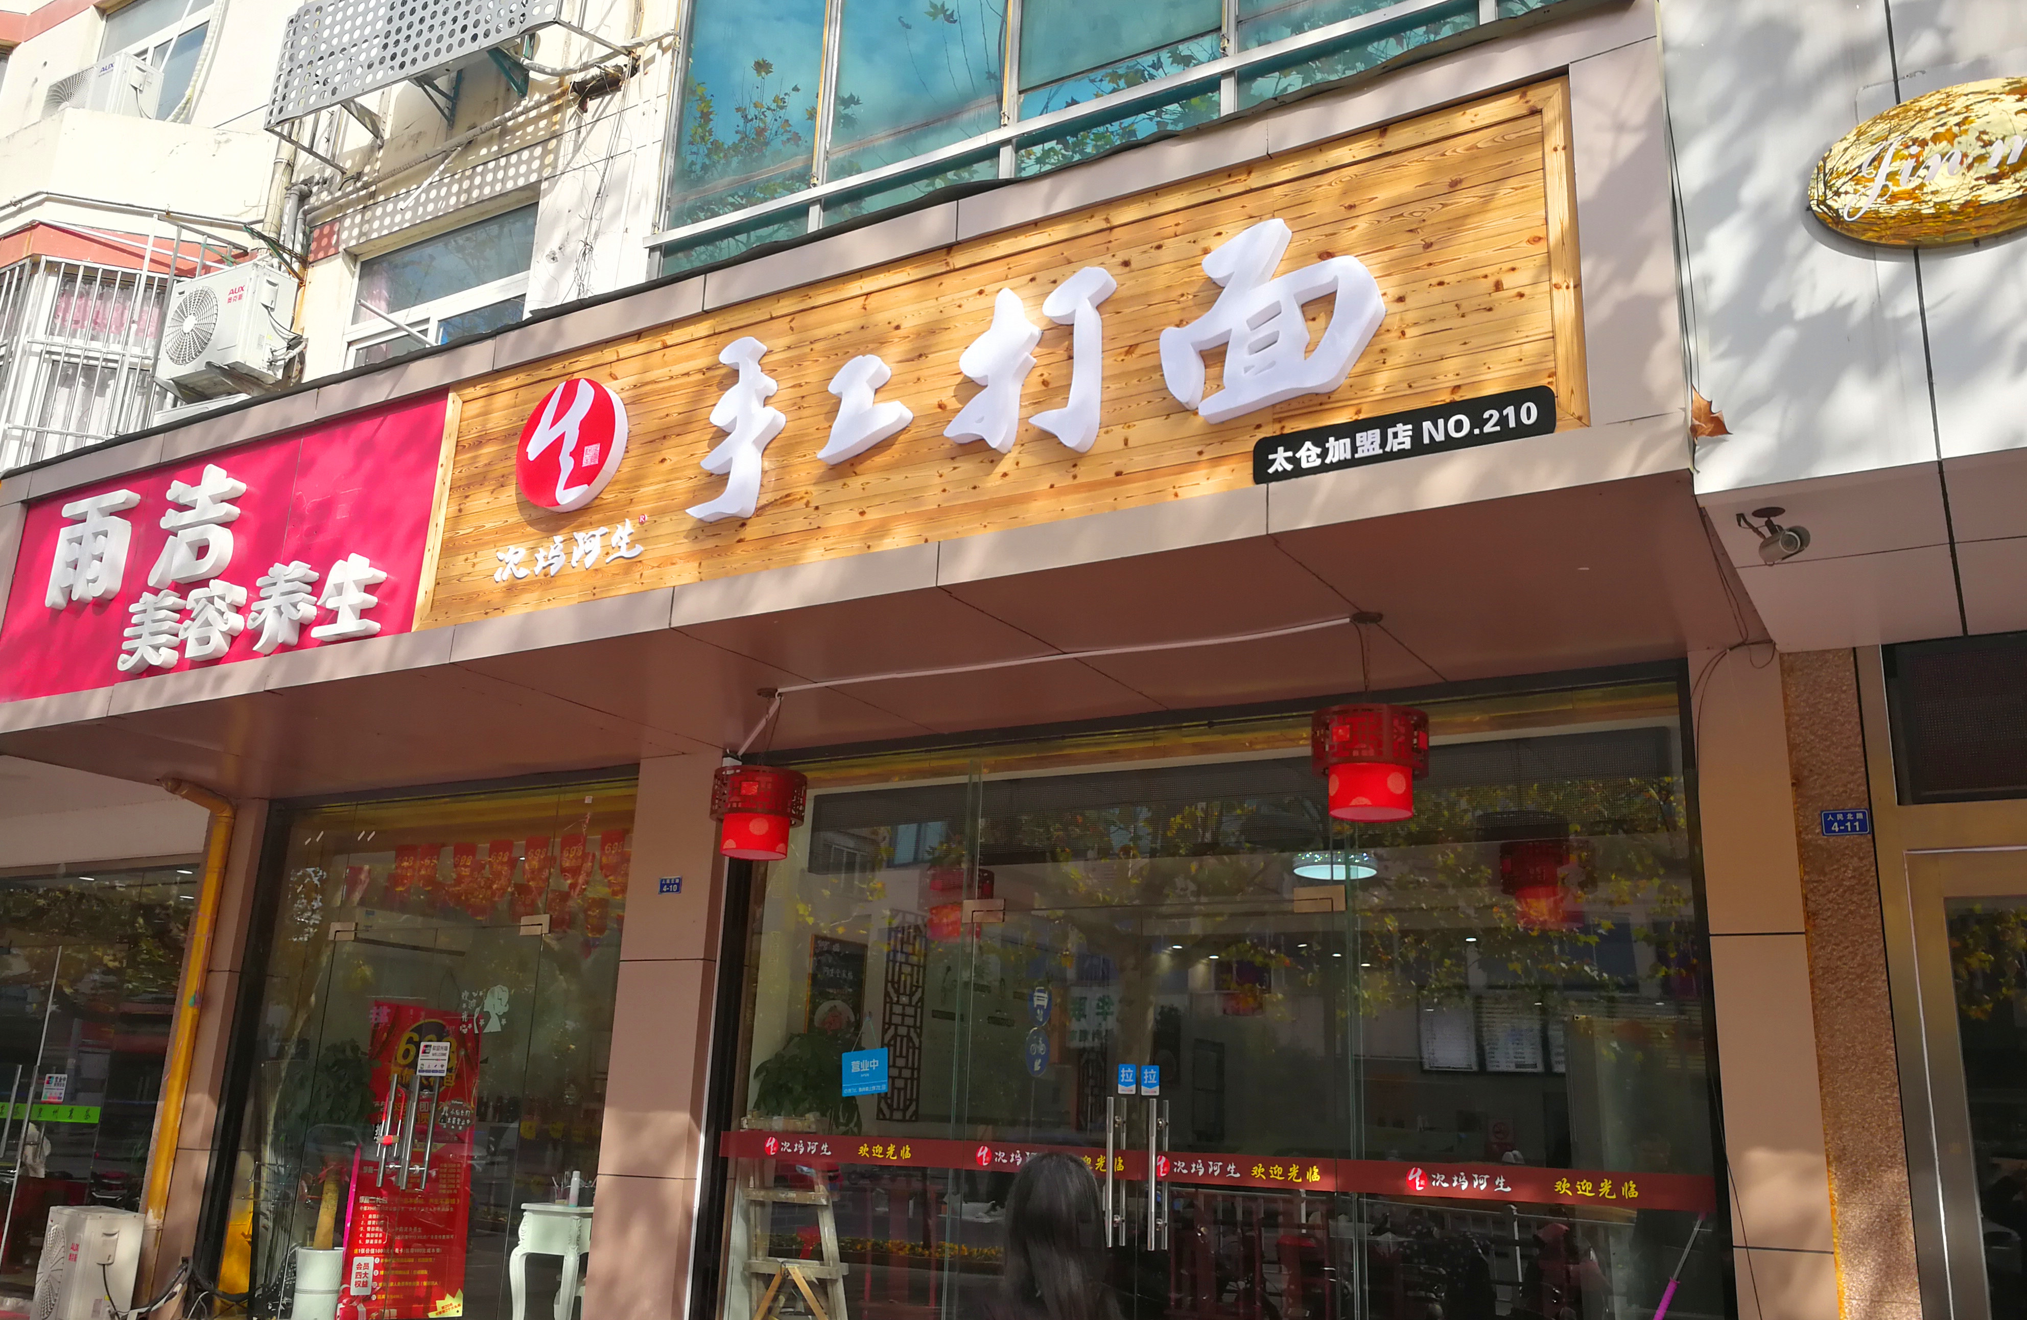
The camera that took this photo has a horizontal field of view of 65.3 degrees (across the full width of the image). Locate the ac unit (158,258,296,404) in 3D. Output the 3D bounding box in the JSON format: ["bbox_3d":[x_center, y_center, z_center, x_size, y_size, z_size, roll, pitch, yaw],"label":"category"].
[{"bbox_3d":[-4.318,-1.803,8.668,0.710,0.580,0.275,-6,-17,27],"label":"ac unit"}]

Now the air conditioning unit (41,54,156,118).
[{"bbox_3d":[-5.522,-3.266,9.544,0.750,0.560,0.270,-6,-18,28],"label":"air conditioning unit"}]

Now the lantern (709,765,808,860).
[{"bbox_3d":[-1.049,0.641,6.497,0.385,0.335,0.385,2,-16,1],"label":"lantern"}]

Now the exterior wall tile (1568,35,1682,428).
[{"bbox_3d":[1.654,-1.161,4.281,0.231,1.109,0.040,-7,-18,30],"label":"exterior wall tile"}]

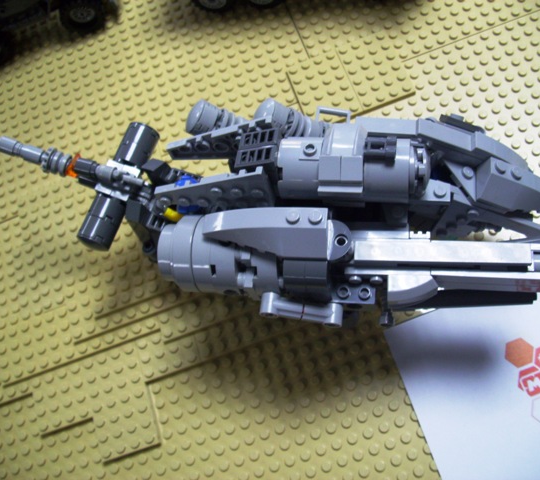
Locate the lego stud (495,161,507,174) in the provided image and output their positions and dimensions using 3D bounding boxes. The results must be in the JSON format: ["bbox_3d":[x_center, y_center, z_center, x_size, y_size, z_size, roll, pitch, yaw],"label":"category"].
[{"bbox_3d":[0.089,-0.028,0.229,0.005,0.002,0.005,15,65,-14],"label":"lego stud"}]

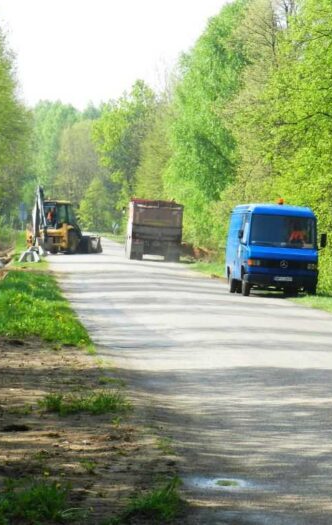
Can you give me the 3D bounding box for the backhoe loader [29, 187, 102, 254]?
[{"bbox_3d":[-5.680,-2.310,143.000,2.350,3.600,5.600,3,1,27],"label":"backhoe loader"}]

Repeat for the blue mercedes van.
[{"bbox_3d":[3.250,-0.400,81.200,2.180,2.720,5.350,3,1,-5],"label":"blue mercedes van"}]

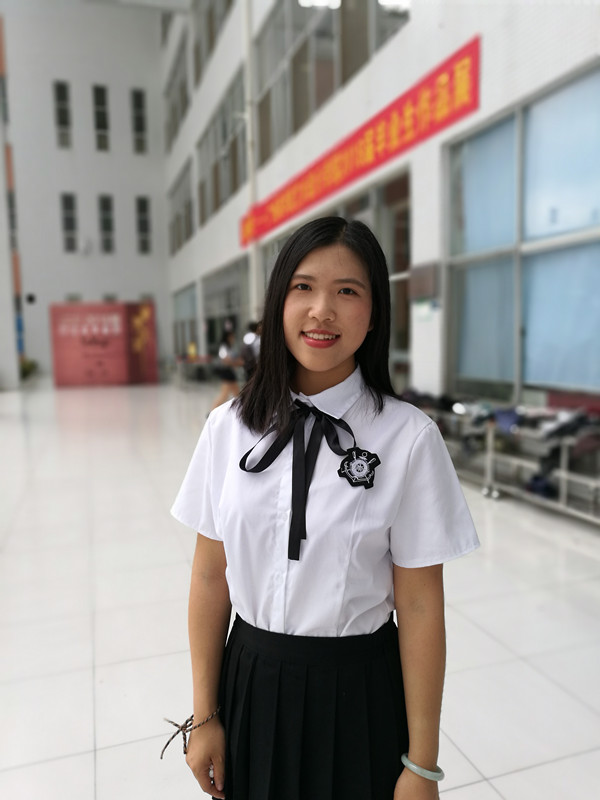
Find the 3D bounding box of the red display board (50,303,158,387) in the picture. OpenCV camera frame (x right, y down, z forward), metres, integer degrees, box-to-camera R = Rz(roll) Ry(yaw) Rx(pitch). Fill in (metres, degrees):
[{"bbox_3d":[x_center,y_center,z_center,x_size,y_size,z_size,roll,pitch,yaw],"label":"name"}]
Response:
[{"bbox_3d":[-6.418,-1.832,20.686,3.267,2.798,0.400,-3,6,-19],"label":"red display board"}]

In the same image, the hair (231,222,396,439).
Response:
[{"bbox_3d":[0.025,-0.116,0.955,0.236,0.320,0.220,1,5,7],"label":"hair"}]

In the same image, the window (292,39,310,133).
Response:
[{"bbox_3d":[0.098,-5.900,11.960,0.080,1.216,0.992,-3,6,-19],"label":"window"}]

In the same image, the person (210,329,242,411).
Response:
[{"bbox_3d":[-1.237,-0.356,10.501,0.600,1.620,0.450,-2,6,-12],"label":"person"}]

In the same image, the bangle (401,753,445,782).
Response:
[{"bbox_3d":[0.192,0.573,0.975,0.072,0.013,0.072,25,-8,16],"label":"bangle"}]

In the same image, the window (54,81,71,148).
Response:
[{"bbox_3d":[-10.775,-12.948,28.423,0.607,2.881,0.120,-3,6,-19],"label":"window"}]

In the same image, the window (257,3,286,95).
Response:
[{"bbox_3d":[-0.535,-7.648,13.538,0.080,1.315,2.206,-3,6,-19],"label":"window"}]

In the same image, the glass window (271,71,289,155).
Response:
[{"bbox_3d":[-0.342,-6.048,13.226,0.080,1.345,1.248,-3,6,-19],"label":"glass window"}]

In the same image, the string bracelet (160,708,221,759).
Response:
[{"bbox_3d":[-0.181,0.556,1.040,0.088,0.066,0.060,1,8,18],"label":"string bracelet"}]

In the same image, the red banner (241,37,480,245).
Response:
[{"bbox_3d":[0.185,-4.011,11.696,0.100,0.740,10.671,-3,6,-19],"label":"red banner"}]

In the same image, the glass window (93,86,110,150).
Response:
[{"bbox_3d":[-9.211,-13.035,28.956,0.641,2.855,0.120,-3,6,-19],"label":"glass window"}]

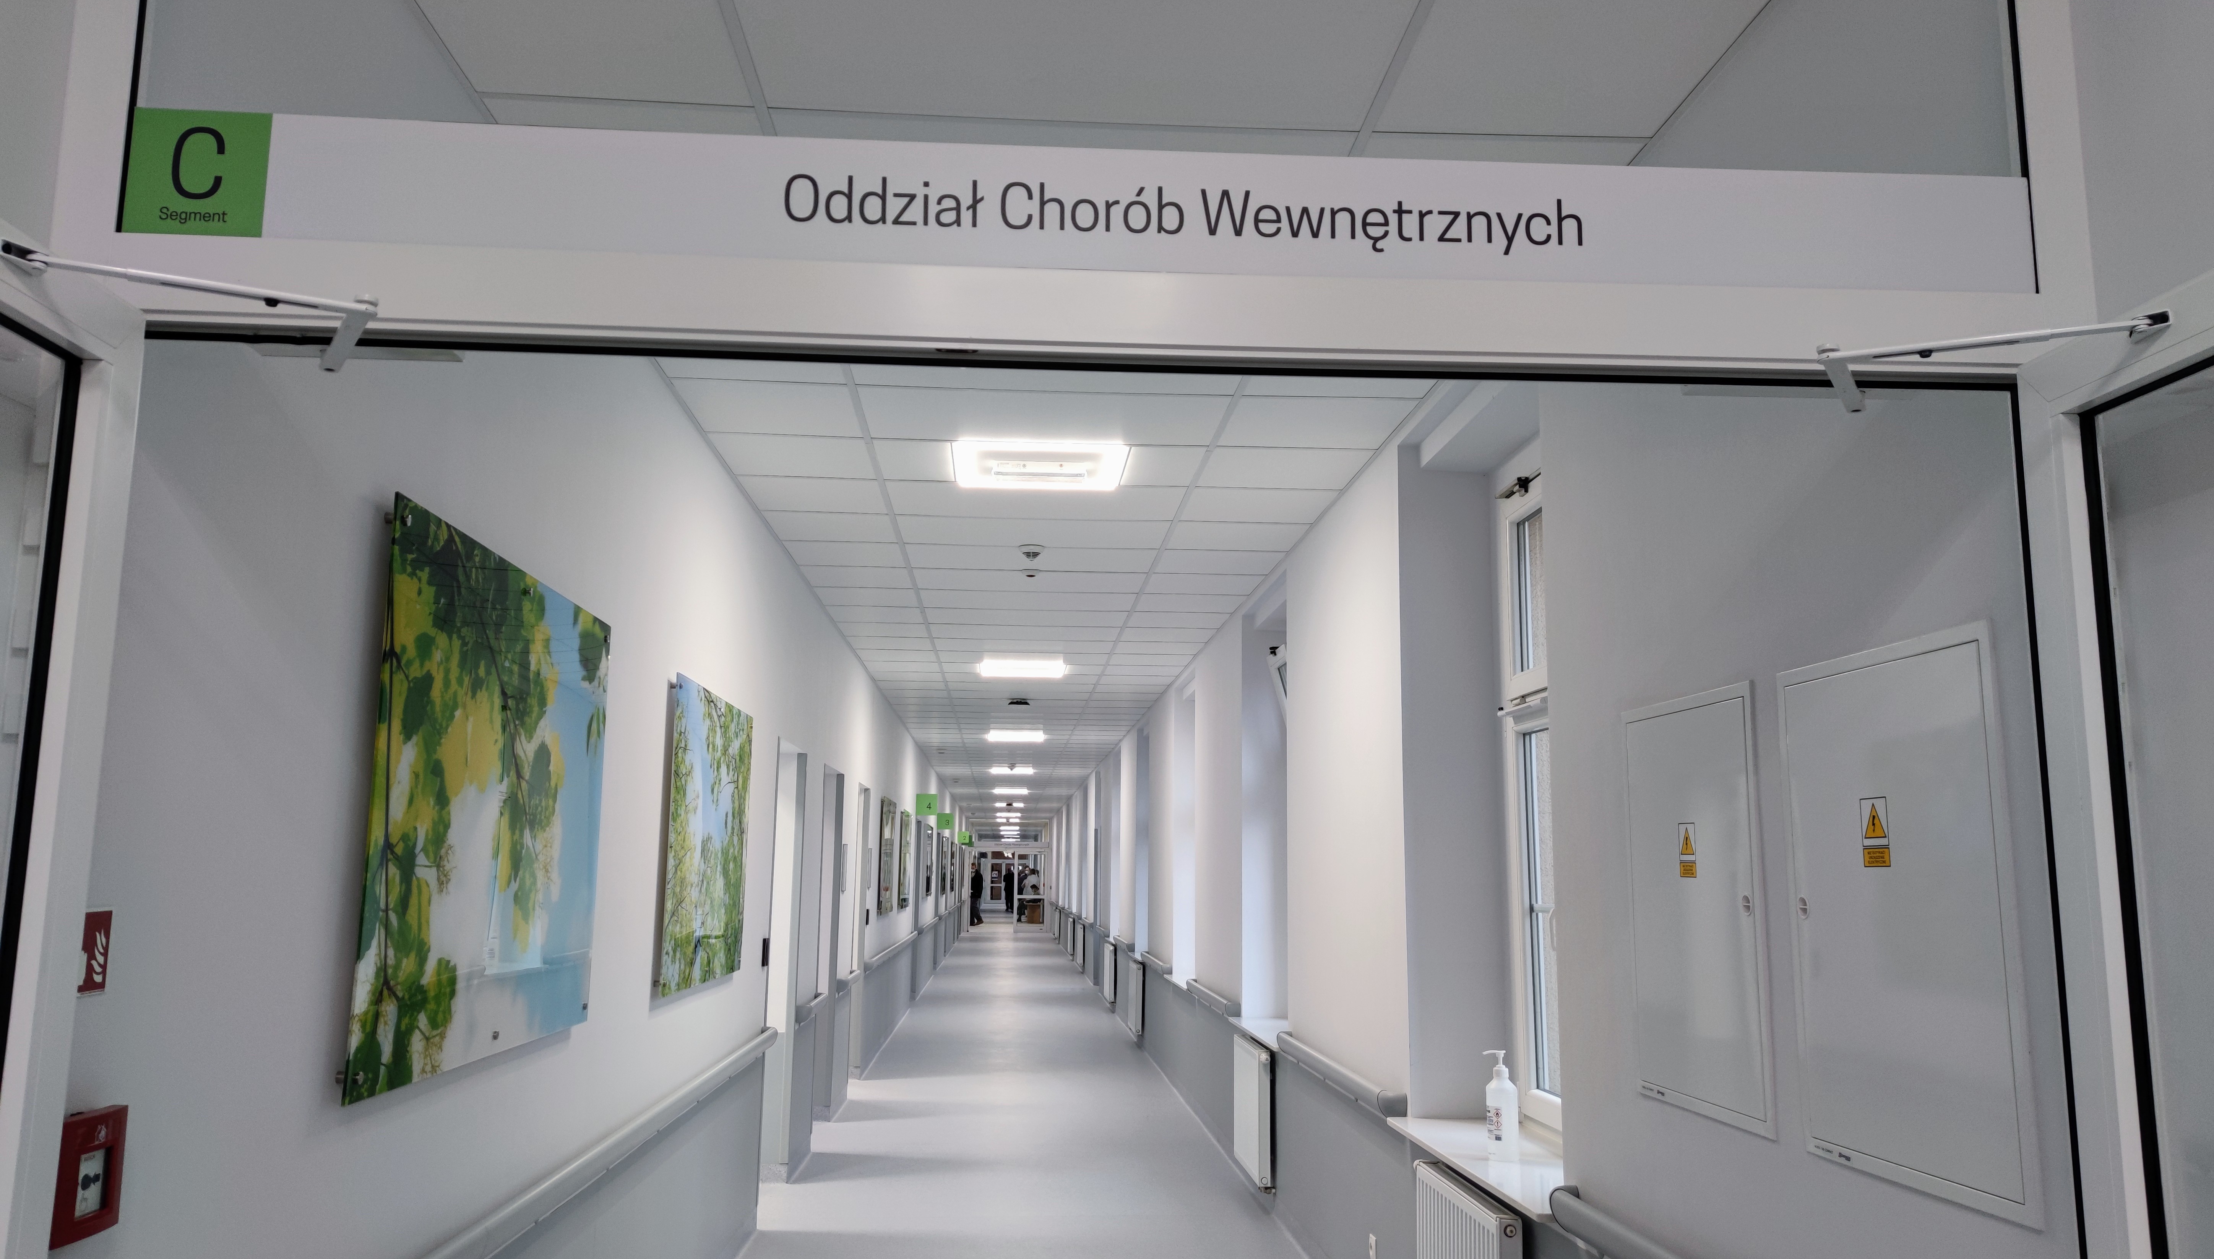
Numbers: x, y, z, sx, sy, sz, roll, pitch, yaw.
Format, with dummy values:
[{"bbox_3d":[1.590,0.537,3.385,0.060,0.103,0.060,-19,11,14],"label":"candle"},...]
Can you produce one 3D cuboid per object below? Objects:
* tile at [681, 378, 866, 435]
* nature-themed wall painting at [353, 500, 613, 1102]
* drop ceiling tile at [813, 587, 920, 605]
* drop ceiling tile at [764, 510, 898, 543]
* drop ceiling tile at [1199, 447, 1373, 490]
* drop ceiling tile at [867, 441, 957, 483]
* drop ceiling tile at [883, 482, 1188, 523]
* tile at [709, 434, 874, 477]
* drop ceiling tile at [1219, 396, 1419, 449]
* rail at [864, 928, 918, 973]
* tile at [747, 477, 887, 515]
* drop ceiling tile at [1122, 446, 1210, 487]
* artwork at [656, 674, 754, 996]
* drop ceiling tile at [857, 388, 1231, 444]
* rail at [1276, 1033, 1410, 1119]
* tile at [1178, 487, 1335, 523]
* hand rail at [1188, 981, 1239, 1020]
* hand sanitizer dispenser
[{"bbox_3d":[-1.089,-0.729,5.033,0.529,0.025,0.579,1,-9,-4],"label":"tile"},{"bbox_3d":[-1.241,0.371,3.181,0.025,0.992,1.404,1,-9,-4],"label":"nature-themed wall painting"},{"bbox_3d":[-1.324,-0.182,8.574,0.534,0.020,0.583,1,-9,-4],"label":"drop ceiling tile"},{"bbox_3d":[-1.202,-0.456,6.763,0.529,0.025,0.579,1,-9,-4],"label":"drop ceiling tile"},{"bbox_3d":[0.656,-0.605,5.720,0.579,0.025,0.579,1,-9,-4],"label":"drop ceiling tile"},{"bbox_3d":[-0.709,-0.633,5.687,0.274,0.020,0.583,1,-9,-4],"label":"drop ceiling tile"},{"bbox_3d":[-0.283,-0.531,6.241,1.177,0.025,0.579,1,-9,-4],"label":"drop ceiling tile"},{"bbox_3d":[-1.127,-0.638,5.609,0.529,0.025,0.579,1,-9,-4],"label":"tile"},{"bbox_3d":[0.694,-0.696,5.144,0.579,0.025,0.579,1,-9,-4],"label":"drop ceiling tile"},{"bbox_3d":[-1.994,3.010,14.498,0.078,0.112,5.791,1,-9,-4],"label":"rail"},{"bbox_3d":[-1.173,-0.549,6.244,0.534,0.020,0.583,1,-9,-4],"label":"tile"},{"bbox_3d":[0.213,-0.615,5.744,0.265,0.020,0.583,1,-9,-4],"label":"drop ceiling tile"},{"bbox_3d":[-1.412,0.739,5.444,0.031,0.996,1.459,1,-9,-4],"label":"artwork"},{"bbox_3d":[-0.208,-0.713,5.088,1.177,0.025,0.579,1,-9,-4],"label":"drop ceiling tile"},{"bbox_3d":[0.860,1.675,5.877,0.092,0.086,1.950,1,-9,-4],"label":"rail"},{"bbox_3d":[0.620,-0.515,6.354,0.584,0.020,0.583,1,-9,-4],"label":"tile"},{"bbox_3d":[0.643,2.233,9.282,0.084,0.082,1.812,1,-9,-4],"label":"hand rail"},{"bbox_3d":[1.122,1.352,4.376,0.099,0.293,0.089,2,-9,-12],"label":"hand sanitizer dispenser"}]

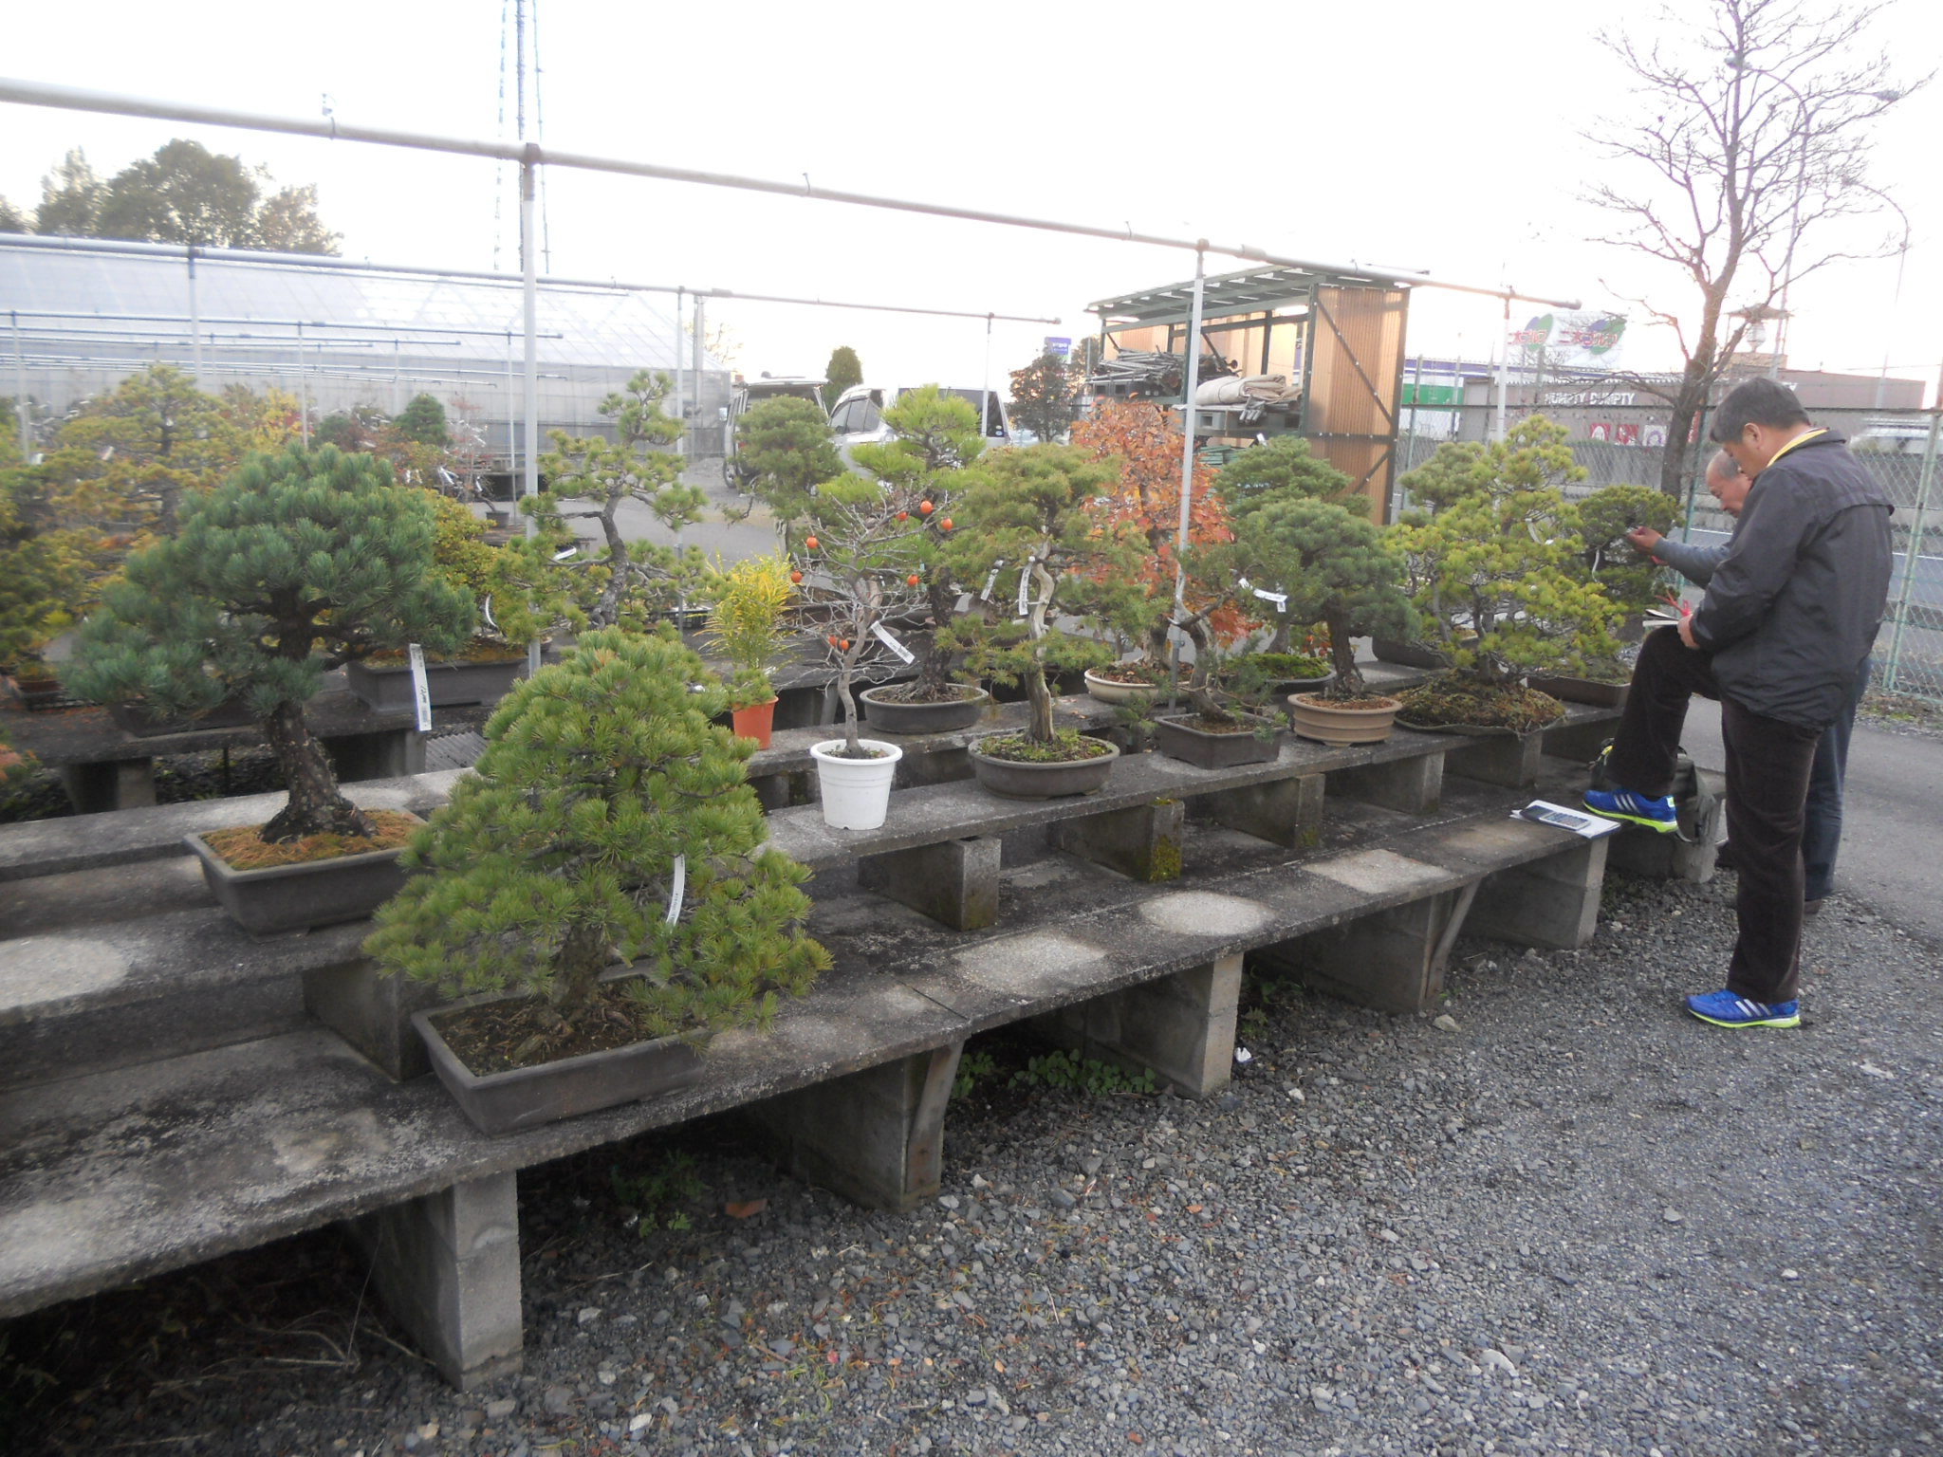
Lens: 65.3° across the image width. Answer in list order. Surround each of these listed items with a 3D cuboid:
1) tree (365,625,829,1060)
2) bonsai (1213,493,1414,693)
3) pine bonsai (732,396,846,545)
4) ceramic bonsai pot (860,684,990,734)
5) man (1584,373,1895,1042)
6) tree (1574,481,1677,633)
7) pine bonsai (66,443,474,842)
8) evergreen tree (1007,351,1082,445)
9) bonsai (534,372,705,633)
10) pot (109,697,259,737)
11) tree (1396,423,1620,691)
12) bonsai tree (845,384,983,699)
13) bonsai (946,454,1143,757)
[{"bbox_3d":[-0.590,0.173,2.380,0.700,0.660,0.630,-7,15,-40],"label":"tree"},{"bbox_3d":[0.989,-0.374,4.320,0.550,0.570,0.490,-7,15,-40],"label":"bonsai"},{"bbox_3d":[-0.854,-1.070,7.196,0.580,0.972,0.550,-8,16,-38],"label":"pine bonsai"},{"bbox_3d":[-0.138,-0.055,4.258,0.400,0.083,0.310,-8,16,-38],"label":"ceramic bonsai pot"},{"bbox_3d":[2.101,-0.065,4.127,0.740,1.698,0.540,8,14,25],"label":"man"},{"bbox_3d":[2.269,-0.534,5.288,0.420,0.637,0.400,-8,16,-38],"label":"tree"},{"bbox_3d":[-1.180,-0.137,2.564,0.660,0.668,0.600,-8,16,-38],"label":"pine bonsai"},{"bbox_3d":[1.069,-4.418,22.000,1.150,2.200,1.100,2,11,0],"label":"evergreen tree"},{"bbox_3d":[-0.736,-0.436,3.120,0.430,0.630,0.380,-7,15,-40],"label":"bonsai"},{"bbox_3d":[-1.934,-0.043,3.748,0.330,0.085,0.220,-7,15,-40],"label":"pot"},{"bbox_3d":[1.625,-0.536,4.630,0.700,0.820,0.600,-7,15,-40],"label":"tree"},{"bbox_3d":[-0.152,-0.506,4.157,0.460,0.847,0.420,-8,16,-38],"label":"bonsai tree"},{"bbox_3d":[0.178,-0.316,3.659,0.490,0.726,0.440,-8,16,-38],"label":"bonsai"}]

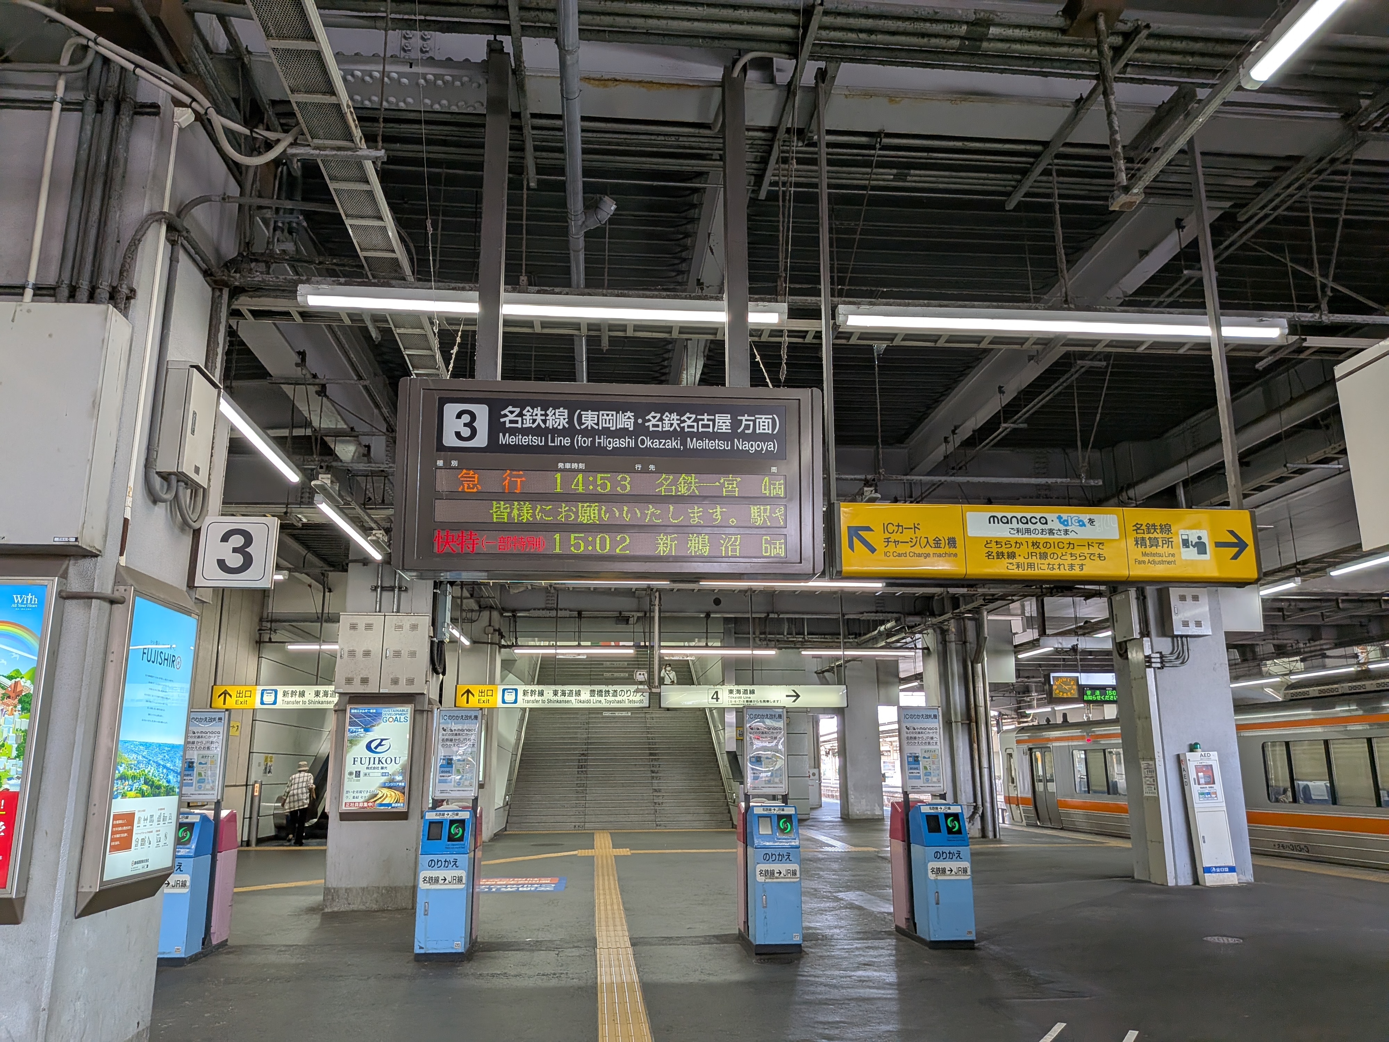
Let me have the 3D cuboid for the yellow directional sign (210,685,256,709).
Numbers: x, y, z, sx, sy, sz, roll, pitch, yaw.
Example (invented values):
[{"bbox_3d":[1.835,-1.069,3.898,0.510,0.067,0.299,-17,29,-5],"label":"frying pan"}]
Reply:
[{"bbox_3d":[-7.260,2.795,15.203,0.708,0.363,0.170,1,-14,-6],"label":"yellow directional sign"}]

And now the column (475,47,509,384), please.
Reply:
[{"bbox_3d":[-0.978,-1.516,4.705,0.100,1.880,0.100,1,-13,-6],"label":"column"}]

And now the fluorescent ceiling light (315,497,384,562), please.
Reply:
[{"bbox_3d":[-3.342,0.123,9.438,0.080,0.080,2.420,1,-14,-6],"label":"fluorescent ceiling light"}]

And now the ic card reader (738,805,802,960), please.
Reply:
[{"bbox_3d":[0.645,3.151,8.642,0.375,1.190,1.040,1,-14,-6],"label":"ic card reader"}]

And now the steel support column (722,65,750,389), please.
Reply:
[{"bbox_3d":[0.205,-1.466,4.813,0.100,1.820,0.100,1,-13,-6],"label":"steel support column"}]

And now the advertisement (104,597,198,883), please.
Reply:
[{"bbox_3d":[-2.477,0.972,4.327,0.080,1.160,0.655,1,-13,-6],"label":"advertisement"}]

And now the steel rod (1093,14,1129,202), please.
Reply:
[{"bbox_3d":[1.799,-1.801,4.159,0.037,0.908,0.037,1,-14,-6],"label":"steel rod"}]

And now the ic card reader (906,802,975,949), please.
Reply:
[{"bbox_3d":[2.188,3.117,8.558,0.390,1.190,0.400,1,-13,-6],"label":"ic card reader"}]

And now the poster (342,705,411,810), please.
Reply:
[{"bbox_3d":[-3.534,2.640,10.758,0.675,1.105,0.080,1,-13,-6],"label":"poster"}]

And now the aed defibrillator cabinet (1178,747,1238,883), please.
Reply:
[{"bbox_3d":[6.160,3.546,11.555,0.395,1.510,0.230,1,-13,-6],"label":"aed defibrillator cabinet"}]

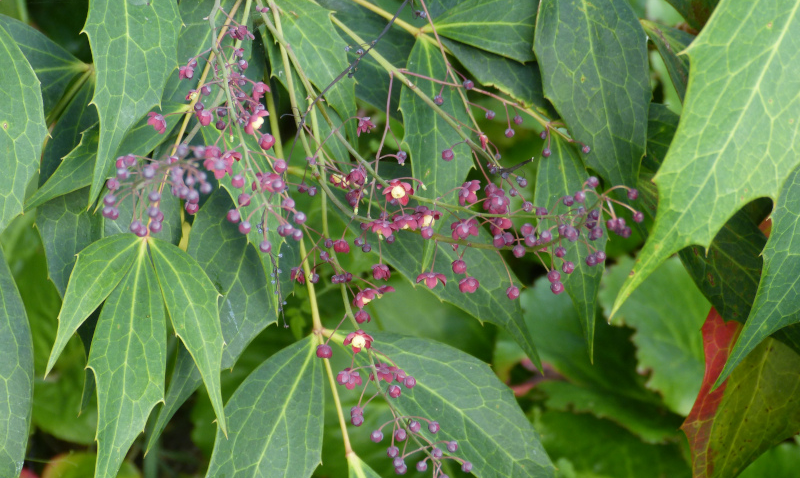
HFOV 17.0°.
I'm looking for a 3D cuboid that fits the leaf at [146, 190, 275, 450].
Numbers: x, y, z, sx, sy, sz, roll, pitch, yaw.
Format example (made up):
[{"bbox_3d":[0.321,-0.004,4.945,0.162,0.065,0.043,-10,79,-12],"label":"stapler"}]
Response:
[{"bbox_3d":[-0.074,0.033,1.050,0.044,0.112,0.022,24,0,2],"label":"leaf"}]

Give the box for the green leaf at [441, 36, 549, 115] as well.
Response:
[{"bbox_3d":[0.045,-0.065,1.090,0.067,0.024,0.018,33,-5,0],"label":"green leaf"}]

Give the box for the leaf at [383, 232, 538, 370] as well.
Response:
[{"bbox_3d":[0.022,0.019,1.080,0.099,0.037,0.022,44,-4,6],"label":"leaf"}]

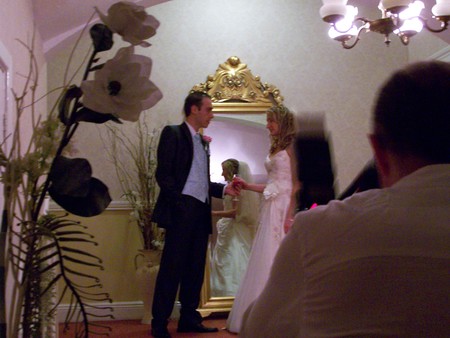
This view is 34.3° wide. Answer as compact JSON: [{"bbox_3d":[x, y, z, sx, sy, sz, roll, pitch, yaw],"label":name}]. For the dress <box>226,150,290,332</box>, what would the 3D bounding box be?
[{"bbox_3d":[0.396,0.540,5.500,0.780,1.370,0.680,0,-3,-20],"label":"dress"}]

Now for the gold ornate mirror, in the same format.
[{"bbox_3d":[0.119,0.149,6.200,0.800,2.200,0.140,-1,-8,-8],"label":"gold ornate mirror"}]

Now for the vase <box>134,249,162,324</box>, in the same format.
[{"bbox_3d":[-0.630,0.976,6.050,0.240,0.630,0.210,-1,-3,-8],"label":"vase"}]

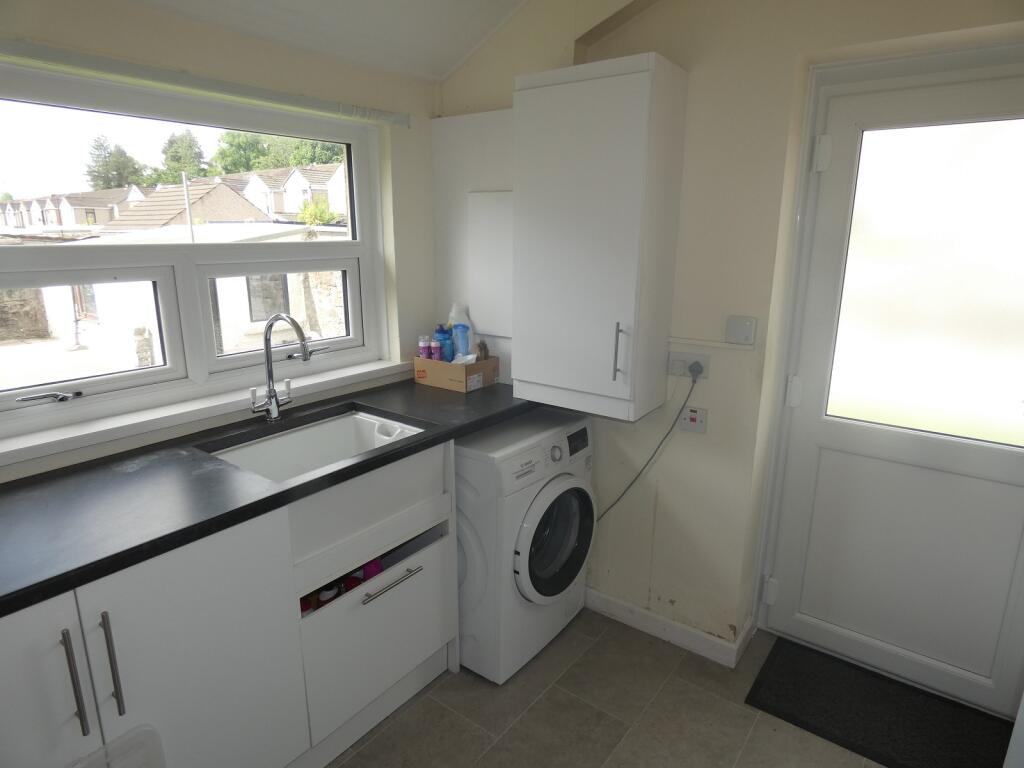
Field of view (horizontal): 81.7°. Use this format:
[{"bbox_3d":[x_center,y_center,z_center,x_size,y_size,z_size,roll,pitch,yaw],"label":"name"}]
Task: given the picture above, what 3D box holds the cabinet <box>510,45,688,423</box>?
[{"bbox_3d":[0.281,-0.467,2.029,0.485,1.085,0.290,10,17,35],"label":"cabinet"}]

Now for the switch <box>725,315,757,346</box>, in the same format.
[{"bbox_3d":[0.739,-0.174,1.918,0.087,0.087,0.020,10,17,35],"label":"switch"}]

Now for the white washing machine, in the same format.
[{"bbox_3d":[-0.074,0.554,2.348,0.595,0.850,0.595,10,17,35],"label":"white washing machine"}]

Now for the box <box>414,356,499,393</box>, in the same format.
[{"bbox_3d":[-0.235,-0.059,2.526,0.290,0.112,0.207,10,17,35],"label":"box"}]

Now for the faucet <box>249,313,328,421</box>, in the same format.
[{"bbox_3d":[-0.747,-0.047,1.941,0.245,0.365,0.155,10,17,35],"label":"faucet"}]

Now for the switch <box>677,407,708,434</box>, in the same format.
[{"bbox_3d":[0.633,0.124,2.074,0.088,0.087,0.016,10,17,35],"label":"switch"}]

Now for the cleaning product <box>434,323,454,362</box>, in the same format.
[{"bbox_3d":[-0.281,-0.130,2.504,0.080,0.250,0.065,1,14,5],"label":"cleaning product"}]

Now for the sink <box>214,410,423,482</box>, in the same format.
[{"bbox_3d":[-0.574,0.297,1.877,0.460,0.205,0.585,10,17,35],"label":"sink"}]

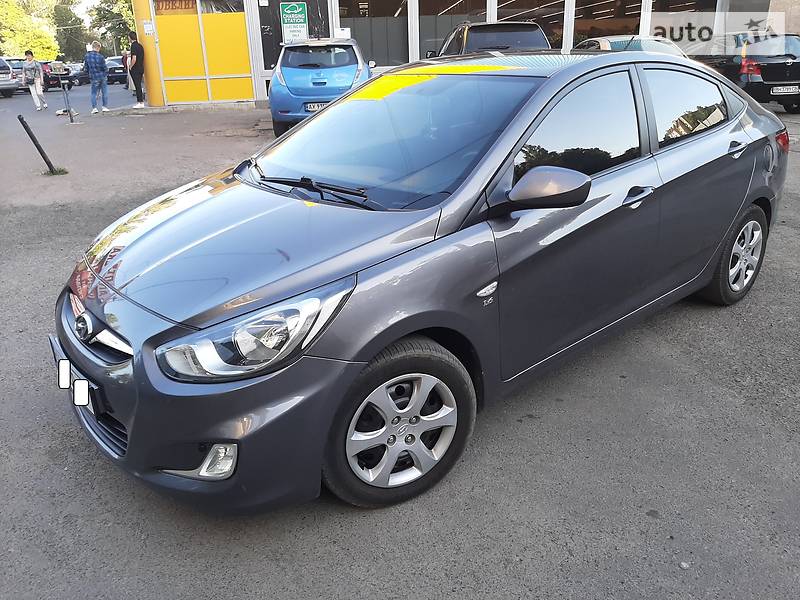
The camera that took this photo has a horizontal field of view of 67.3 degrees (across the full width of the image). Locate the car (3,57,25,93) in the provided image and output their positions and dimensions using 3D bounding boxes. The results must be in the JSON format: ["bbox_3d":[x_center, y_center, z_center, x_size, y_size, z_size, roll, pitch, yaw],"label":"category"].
[{"bbox_3d":[-18.618,-10.343,27.634,1.750,1.500,4.300,-22,30,-40],"label":"car"}]

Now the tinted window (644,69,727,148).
[{"bbox_3d":[1.405,-0.951,2.900,0.770,0.355,0.090,-19,9,-35],"label":"tinted window"}]

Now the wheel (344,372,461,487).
[{"bbox_3d":[-0.013,0.416,2.038,0.410,0.410,0.140,-14,26,-26],"label":"wheel"}]

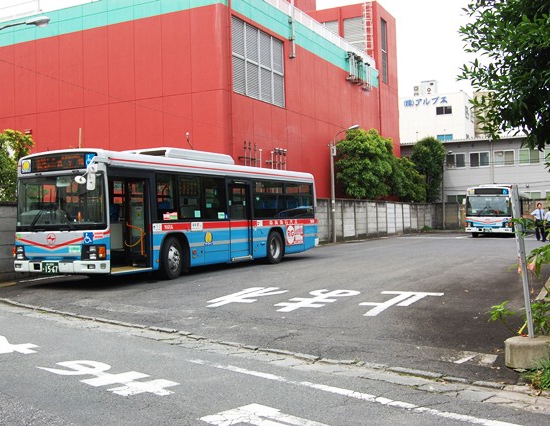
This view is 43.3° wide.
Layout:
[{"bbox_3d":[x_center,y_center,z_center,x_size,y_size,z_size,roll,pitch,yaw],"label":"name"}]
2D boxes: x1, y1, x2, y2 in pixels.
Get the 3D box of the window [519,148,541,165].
[{"bbox_3d":[18.691,-4.080,50.849,1.551,1.234,0.100,-2,-2,19],"label":"window"}]

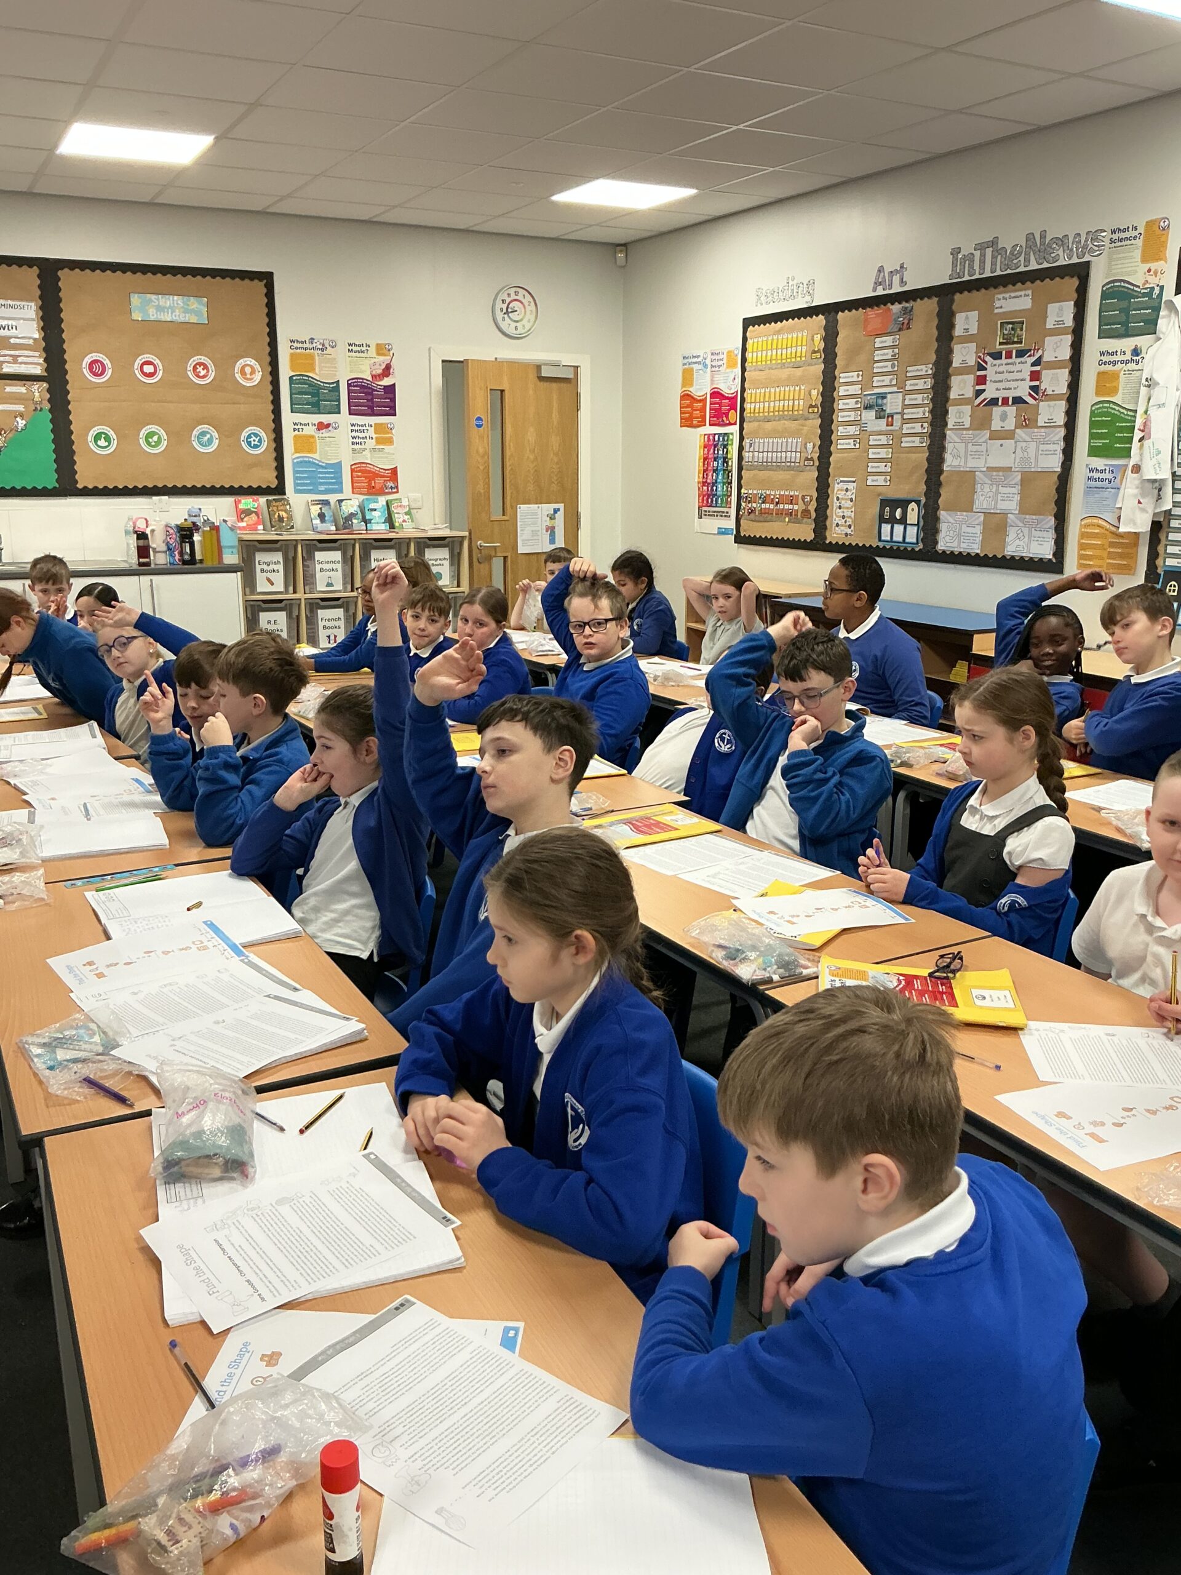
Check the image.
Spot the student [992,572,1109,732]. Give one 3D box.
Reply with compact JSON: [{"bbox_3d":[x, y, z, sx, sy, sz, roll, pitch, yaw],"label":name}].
[{"bbox_3d":[1.469,-0.128,4.336,0.420,1.160,0.460,14,20,43],"label":"student"}]

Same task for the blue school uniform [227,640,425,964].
[{"bbox_3d":[-0.494,0.027,2.556,0.360,0.620,0.430,-10,18,-36],"label":"blue school uniform"}]

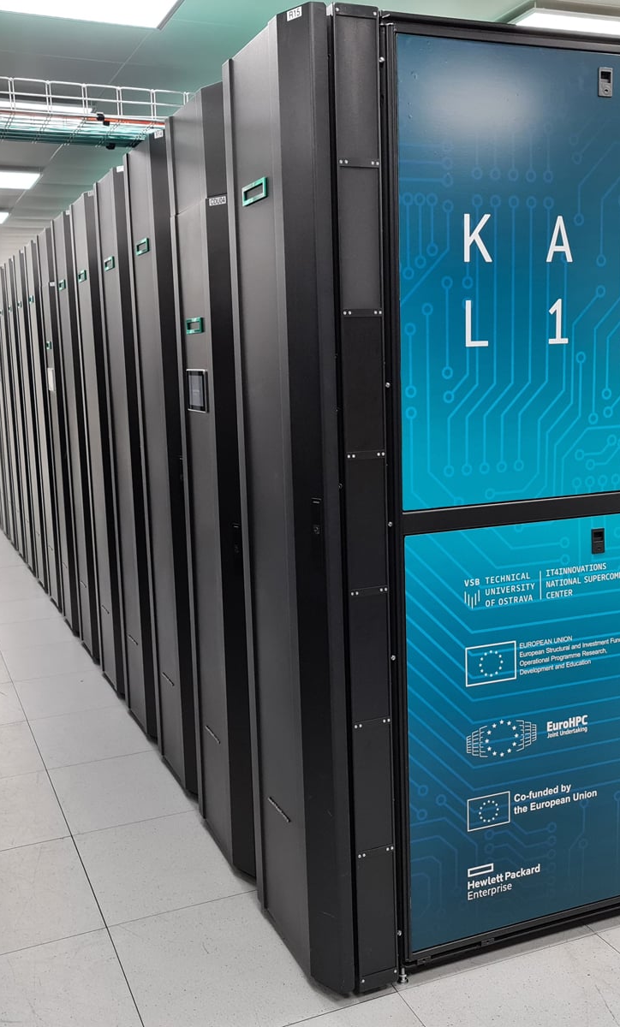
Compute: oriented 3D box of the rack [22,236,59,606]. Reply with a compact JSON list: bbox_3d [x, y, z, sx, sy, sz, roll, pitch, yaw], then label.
[{"bbox_3d":[-1.050,-0.602,6.597,1.450,2.295,0.600,-5,10,-22],"label":"rack"}]

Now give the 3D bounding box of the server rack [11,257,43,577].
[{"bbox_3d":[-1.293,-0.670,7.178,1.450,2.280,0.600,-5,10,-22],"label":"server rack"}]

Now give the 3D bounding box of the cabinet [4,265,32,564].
[{"bbox_3d":[-1.512,-0.763,7.693,1.450,2.295,0.600,-5,10,-22],"label":"cabinet"}]

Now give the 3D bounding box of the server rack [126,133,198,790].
[{"bbox_3d":[0.103,-0.200,3.857,1.450,2.295,0.600,-5,10,-22],"label":"server rack"}]

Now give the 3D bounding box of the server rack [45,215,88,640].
[{"bbox_3d":[-0.589,-0.441,5.501,1.450,2.295,0.600,-5,10,-22],"label":"server rack"}]

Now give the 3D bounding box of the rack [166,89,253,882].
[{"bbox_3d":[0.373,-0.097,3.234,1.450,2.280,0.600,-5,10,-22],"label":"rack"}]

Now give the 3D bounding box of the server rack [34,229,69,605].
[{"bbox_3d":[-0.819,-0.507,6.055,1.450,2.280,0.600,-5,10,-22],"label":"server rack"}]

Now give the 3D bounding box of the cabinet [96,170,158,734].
[{"bbox_3d":[-0.035,-0.290,4.455,1.660,2.280,0.600,-6,10,-22],"label":"cabinet"}]

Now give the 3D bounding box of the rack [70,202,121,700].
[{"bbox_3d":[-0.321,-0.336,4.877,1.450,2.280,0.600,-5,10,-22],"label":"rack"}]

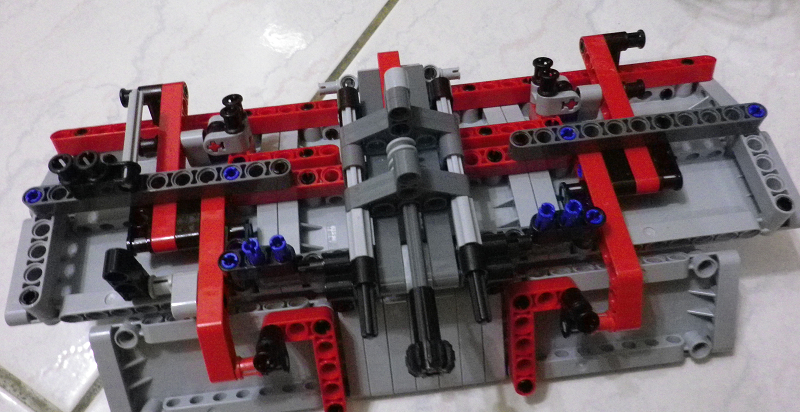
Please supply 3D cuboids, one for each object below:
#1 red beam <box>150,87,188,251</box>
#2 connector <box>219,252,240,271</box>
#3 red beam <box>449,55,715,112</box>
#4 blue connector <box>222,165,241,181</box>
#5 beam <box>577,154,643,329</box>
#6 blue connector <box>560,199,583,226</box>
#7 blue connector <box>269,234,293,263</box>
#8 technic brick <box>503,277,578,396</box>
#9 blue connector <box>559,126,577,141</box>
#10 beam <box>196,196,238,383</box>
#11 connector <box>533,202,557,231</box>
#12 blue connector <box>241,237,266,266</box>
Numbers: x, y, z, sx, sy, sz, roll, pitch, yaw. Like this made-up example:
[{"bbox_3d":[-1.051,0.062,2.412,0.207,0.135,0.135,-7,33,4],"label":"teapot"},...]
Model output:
[{"bbox_3d":[-0.081,-0.016,0.232,0.008,0.007,0.071,-7,60,-2],"label":"red beam"},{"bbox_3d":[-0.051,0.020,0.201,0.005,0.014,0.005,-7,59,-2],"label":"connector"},{"bbox_3d":[0.067,-0.048,0.260,0.119,0.008,0.007,-7,38,-2],"label":"red beam"},{"bbox_3d":[-0.055,-0.006,0.220,0.006,0.019,0.006,-7,58,-2],"label":"blue connector"},{"bbox_3d":[0.068,0.008,0.216,0.008,0.020,0.065,-7,60,-2],"label":"beam"},{"bbox_3d":[0.052,0.005,0.200,0.006,0.019,0.006,-7,58,-2],"label":"blue connector"},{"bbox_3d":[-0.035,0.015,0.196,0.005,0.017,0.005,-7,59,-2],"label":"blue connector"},{"bbox_3d":[0.048,0.043,0.216,0.023,0.039,0.008,-7,20,-1],"label":"technic brick"},{"bbox_3d":[0.056,-0.019,0.224,0.006,0.019,0.006,-7,58,-2],"label":"blue connector"},{"bbox_3d":[-0.059,0.023,0.212,0.008,0.020,0.065,-7,60,-2],"label":"beam"},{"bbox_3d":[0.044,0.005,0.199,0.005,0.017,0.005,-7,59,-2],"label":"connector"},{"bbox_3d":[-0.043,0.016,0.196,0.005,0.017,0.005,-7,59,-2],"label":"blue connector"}]

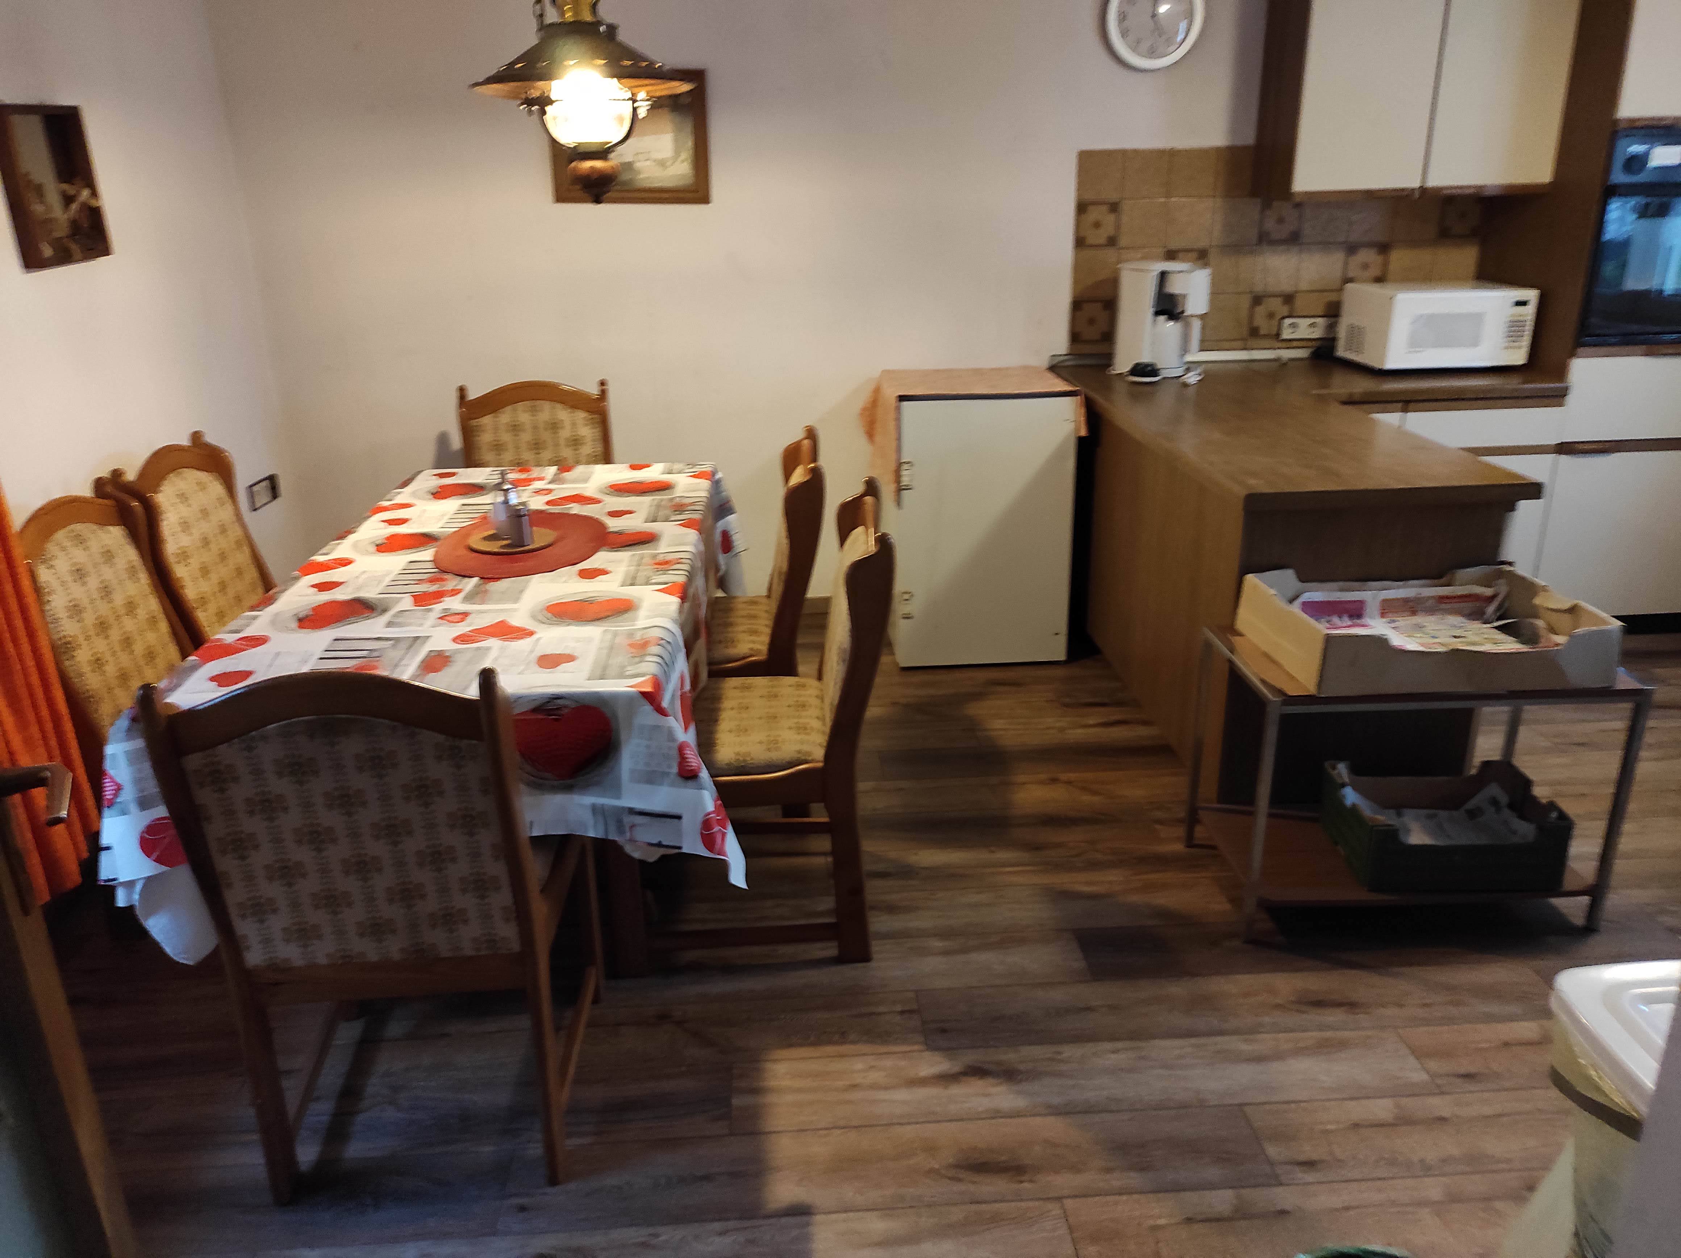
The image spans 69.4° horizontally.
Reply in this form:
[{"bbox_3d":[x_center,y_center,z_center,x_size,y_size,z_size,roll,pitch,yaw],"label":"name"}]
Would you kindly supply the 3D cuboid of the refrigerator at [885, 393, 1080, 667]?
[{"bbox_3d":[0.463,-0.400,4.214,0.570,0.910,0.540,-2,21,-2],"label":"refrigerator"}]

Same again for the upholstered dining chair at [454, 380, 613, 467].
[{"bbox_3d":[-0.944,-0.290,3.761,0.490,0.875,0.560,-3,20,-5],"label":"upholstered dining chair"}]

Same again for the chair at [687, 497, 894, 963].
[{"bbox_3d":[-0.190,0.198,2.630,0.580,0.953,0.460,-2,21,-2],"label":"chair"}]

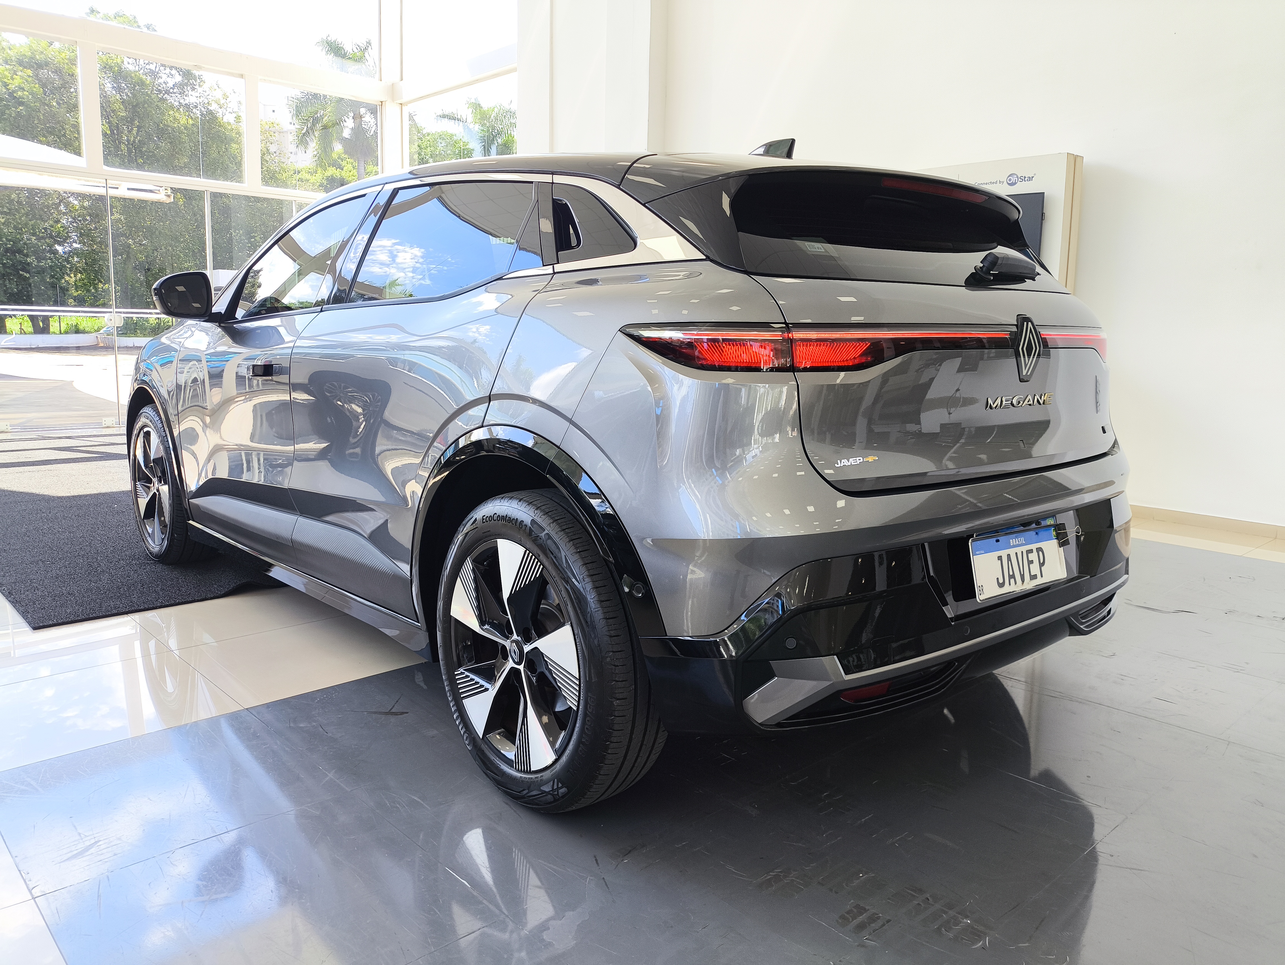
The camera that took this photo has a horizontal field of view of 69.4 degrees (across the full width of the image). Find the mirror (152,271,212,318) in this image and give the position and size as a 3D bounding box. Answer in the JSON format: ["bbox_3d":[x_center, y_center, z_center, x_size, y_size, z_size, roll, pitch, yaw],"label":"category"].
[{"bbox_3d":[-1.621,-0.665,3.291,0.210,0.165,0.120,-6,12,-42],"label":"mirror"}]

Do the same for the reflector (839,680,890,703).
[{"bbox_3d":[0.427,0.404,1.792,0.135,0.026,0.020,-4,10,-32],"label":"reflector"}]

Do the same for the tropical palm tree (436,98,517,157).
[{"bbox_3d":[-5.968,-9.671,35.751,4.300,9.770,4.300,0,9,-10],"label":"tropical palm tree"}]

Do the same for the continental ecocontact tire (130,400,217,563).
[{"bbox_3d":[-2.024,0.003,4.031,0.200,0.690,0.690,-6,12,-42],"label":"continental ecocontact tire"}]

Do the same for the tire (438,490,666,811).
[{"bbox_3d":[-0.219,0.367,2.077,0.200,0.685,0.690,-6,12,-42],"label":"tire"}]

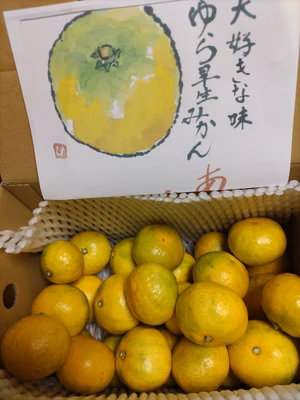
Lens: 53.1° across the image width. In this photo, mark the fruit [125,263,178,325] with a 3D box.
[{"bbox_3d":[0.002,0.099,0.315,0.055,0.063,0.064,-2,56,4],"label":"fruit"}]

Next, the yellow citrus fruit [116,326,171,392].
[{"bbox_3d":[-0.007,0.174,0.328,0.063,0.057,0.063,0,84,47],"label":"yellow citrus fruit"}]

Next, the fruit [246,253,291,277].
[{"bbox_3d":[0.155,0.076,0.404,0.064,0.056,0.064,0,65,2],"label":"fruit"}]

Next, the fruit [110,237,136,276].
[{"bbox_3d":[-0.026,0.078,0.409,0.052,0.059,0.059,6,87,-27],"label":"fruit"}]

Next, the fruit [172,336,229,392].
[{"bbox_3d":[0.053,0.170,0.311,0.060,0.057,0.060,-2,56,4],"label":"fruit"}]

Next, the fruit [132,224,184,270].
[{"bbox_3d":[0.011,0.059,0.370,0.063,0.056,0.062,-2,56,4],"label":"fruit"}]

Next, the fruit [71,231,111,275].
[{"bbox_3d":[-0.083,0.073,0.416,0.059,0.053,0.059,0,87,15],"label":"fruit"}]

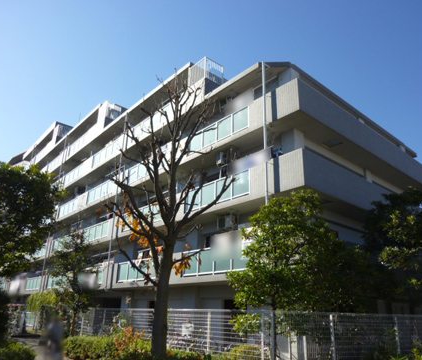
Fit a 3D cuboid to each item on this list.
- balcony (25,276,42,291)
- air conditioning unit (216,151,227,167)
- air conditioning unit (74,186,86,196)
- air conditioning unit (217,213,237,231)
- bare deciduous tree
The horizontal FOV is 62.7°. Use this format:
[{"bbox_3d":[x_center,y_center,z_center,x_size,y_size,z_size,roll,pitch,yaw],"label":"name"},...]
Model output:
[{"bbox_3d":[-15.973,9.312,31.176,0.084,1.004,3.953,18,-26,-38],"label":"balcony"},{"bbox_3d":[0.503,-0.894,15.772,0.344,0.539,0.558,18,-26,-38],"label":"air conditioning unit"},{"bbox_3d":[-11.152,0.912,29.722,0.344,0.577,0.800,18,-26,-38],"label":"air conditioning unit"},{"bbox_3d":[0.665,1.782,14.644,0.325,0.567,0.800,18,-26,-38],"label":"air conditioning unit"},{"bbox_3d":[-1.367,0.612,11.070,4.300,9.400,4.100,4,-20,-7],"label":"bare deciduous tree"}]

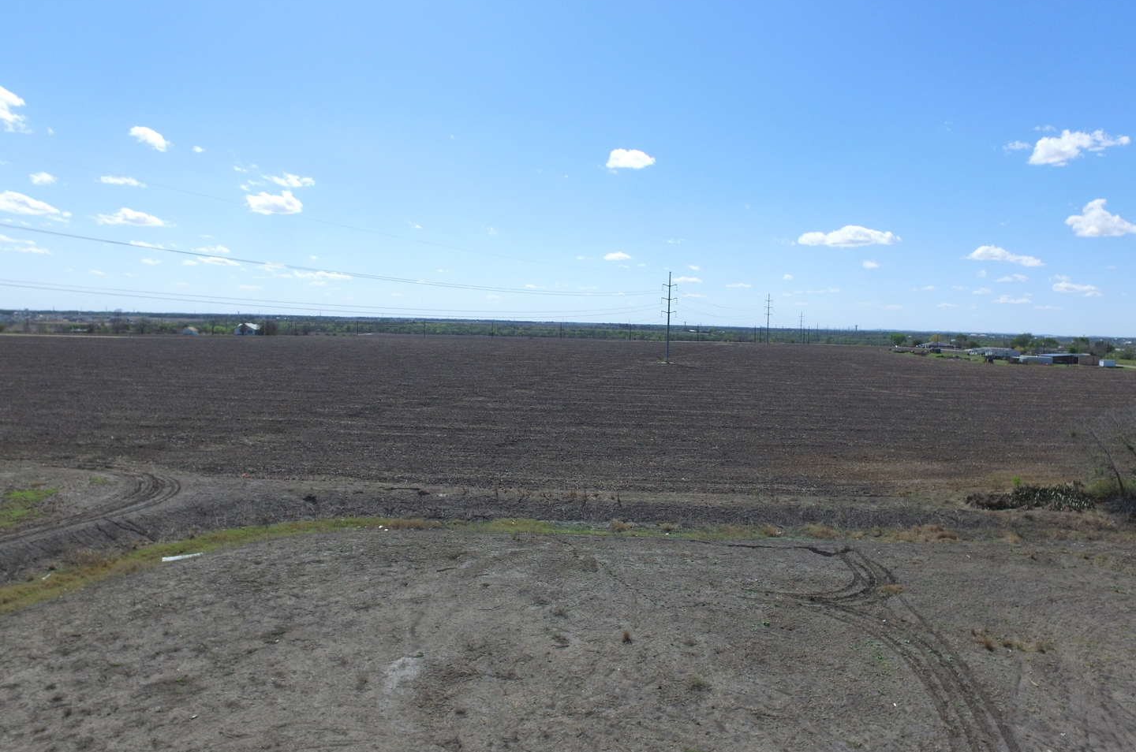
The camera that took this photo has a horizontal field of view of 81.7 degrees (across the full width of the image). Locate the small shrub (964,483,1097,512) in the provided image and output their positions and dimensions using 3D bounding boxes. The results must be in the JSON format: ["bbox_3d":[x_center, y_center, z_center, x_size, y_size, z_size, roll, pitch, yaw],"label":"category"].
[{"bbox_3d":[29.820,7.840,42.600,6.800,1.250,2.800,1,5,0],"label":"small shrub"}]

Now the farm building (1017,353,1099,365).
[{"bbox_3d":[187.610,-6.400,250.920,26.500,4.100,8.000,1,5,0],"label":"farm building"}]

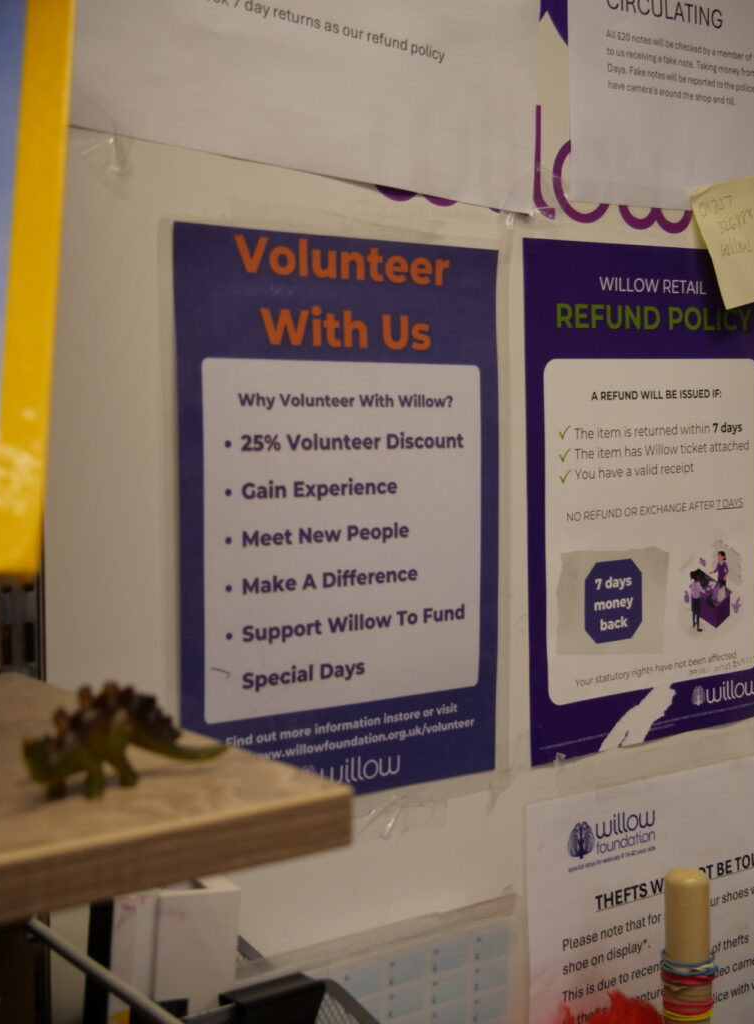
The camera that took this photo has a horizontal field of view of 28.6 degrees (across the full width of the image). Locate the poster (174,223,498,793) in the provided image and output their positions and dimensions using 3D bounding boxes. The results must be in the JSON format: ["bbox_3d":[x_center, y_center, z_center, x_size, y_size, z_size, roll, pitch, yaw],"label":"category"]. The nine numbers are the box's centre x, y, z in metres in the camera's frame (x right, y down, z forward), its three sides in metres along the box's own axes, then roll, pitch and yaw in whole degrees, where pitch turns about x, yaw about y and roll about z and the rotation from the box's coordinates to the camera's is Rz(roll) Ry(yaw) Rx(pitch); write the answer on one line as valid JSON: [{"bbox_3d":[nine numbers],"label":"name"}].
[{"bbox_3d":[-0.014,0.004,0.786,0.210,0.297,0.004,-3,4,-37],"label":"poster"}]

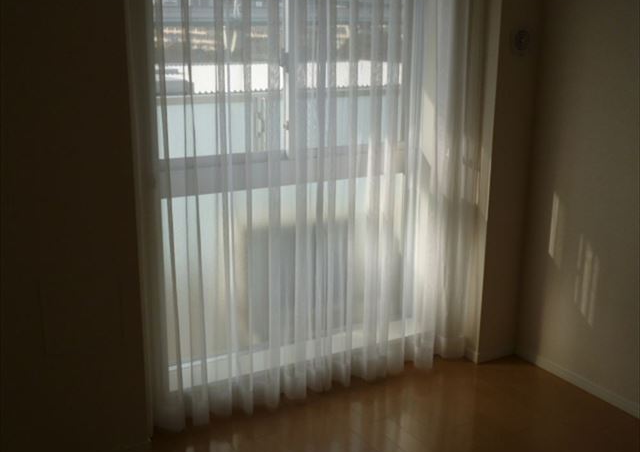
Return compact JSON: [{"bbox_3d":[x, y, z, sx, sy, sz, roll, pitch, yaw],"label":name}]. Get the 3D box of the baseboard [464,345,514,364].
[{"bbox_3d":[0.893,0.651,3.970,0.262,0.060,0.103,-8,17,-29],"label":"baseboard"}]

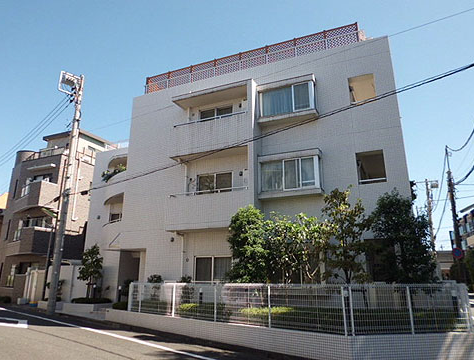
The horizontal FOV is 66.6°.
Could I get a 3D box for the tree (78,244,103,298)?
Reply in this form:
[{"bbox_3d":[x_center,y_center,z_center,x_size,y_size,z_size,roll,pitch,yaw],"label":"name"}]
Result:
[{"bbox_3d":[-6.463,4.028,15.906,1.150,2.330,1.150,7,-18,-21],"label":"tree"}]

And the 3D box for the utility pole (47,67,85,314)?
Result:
[{"bbox_3d":[-8.101,0.218,16.832,1.000,11.550,0.500,8,-18,-25],"label":"utility pole"}]

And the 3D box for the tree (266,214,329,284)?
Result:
[{"bbox_3d":[1.742,2.516,10.469,1.750,3.170,1.500,-2,-17,9],"label":"tree"}]

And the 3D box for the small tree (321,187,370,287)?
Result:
[{"bbox_3d":[3.014,2.037,9.830,1.320,3.730,1.300,-5,-17,16],"label":"small tree"}]

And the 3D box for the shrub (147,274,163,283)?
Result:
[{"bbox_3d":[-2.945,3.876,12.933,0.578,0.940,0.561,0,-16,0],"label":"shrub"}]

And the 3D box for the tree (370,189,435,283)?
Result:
[{"bbox_3d":[4.494,2.061,9.772,1.800,3.660,1.750,-7,-18,23],"label":"tree"}]

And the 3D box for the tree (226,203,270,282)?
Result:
[{"bbox_3d":[0.352,2.468,10.900,1.300,3.500,1.300,0,-17,2],"label":"tree"}]

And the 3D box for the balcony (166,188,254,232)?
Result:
[{"bbox_3d":[-0.804,1.156,13.093,3.200,1.330,1.200,-6,-18,20],"label":"balcony"}]

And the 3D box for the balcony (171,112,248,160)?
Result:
[{"bbox_3d":[-0.833,-1.475,13.892,3.150,1.330,1.200,-6,-18,20],"label":"balcony"}]

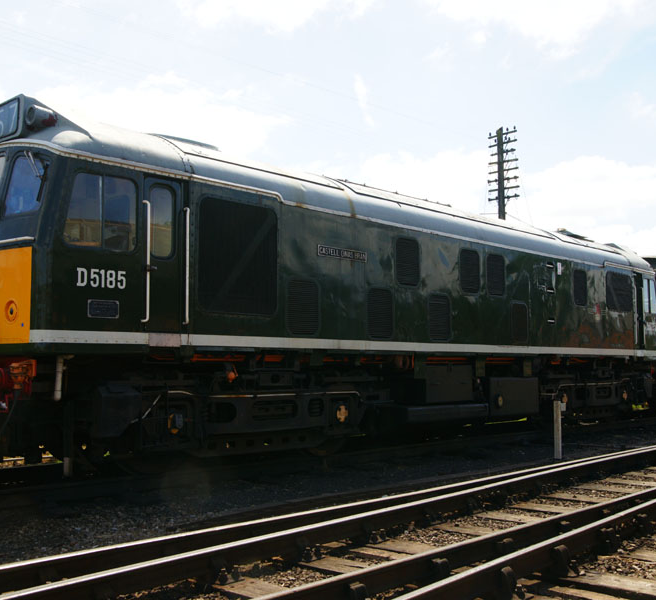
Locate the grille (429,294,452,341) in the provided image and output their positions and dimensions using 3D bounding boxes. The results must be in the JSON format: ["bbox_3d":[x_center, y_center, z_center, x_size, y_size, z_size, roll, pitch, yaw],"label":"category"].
[{"bbox_3d":[1.688,0.270,11.235,0.600,0.700,0.050,5,-7,-45],"label":"grille"}]

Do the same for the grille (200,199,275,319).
[{"bbox_3d":[-1.024,-0.469,8.600,1.130,1.260,0.070,5,-7,-45],"label":"grille"}]

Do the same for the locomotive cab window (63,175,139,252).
[{"bbox_3d":[-2.248,-0.867,7.410,0.790,0.760,0.060,5,-7,-45],"label":"locomotive cab window"}]

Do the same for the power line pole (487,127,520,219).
[{"bbox_3d":[6.161,-1.346,26.224,1.200,9.510,0.300,-4,-6,37],"label":"power line pole"}]

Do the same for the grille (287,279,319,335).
[{"bbox_3d":[-0.309,0.092,9.253,0.580,0.700,0.050,5,-7,-45],"label":"grille"}]

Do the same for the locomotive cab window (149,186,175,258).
[{"bbox_3d":[-1.767,-0.821,7.930,0.330,0.760,0.060,5,-7,-45],"label":"locomotive cab window"}]

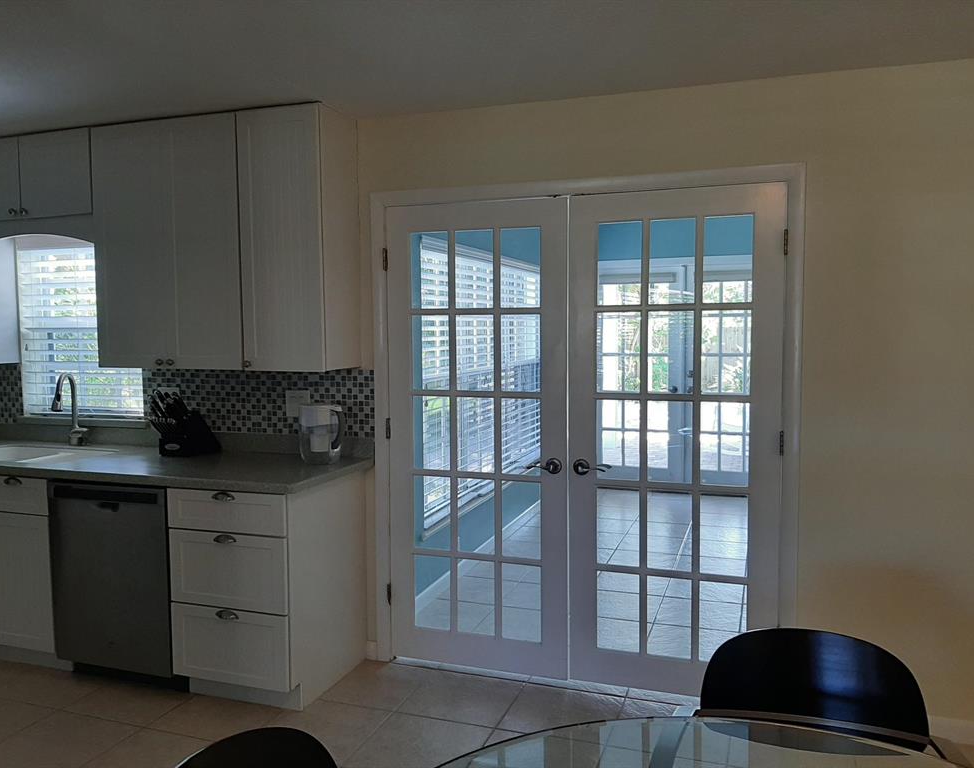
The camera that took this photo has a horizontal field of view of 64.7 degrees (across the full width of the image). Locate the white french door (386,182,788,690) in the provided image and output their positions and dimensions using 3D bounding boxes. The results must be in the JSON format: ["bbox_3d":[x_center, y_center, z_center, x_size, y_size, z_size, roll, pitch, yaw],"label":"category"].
[{"bbox_3d":[0.347,0.241,3.201,1.644,2.014,0.055,1,4,18],"label":"white french door"}]

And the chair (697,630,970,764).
[{"bbox_3d":[0.582,0.940,1.357,0.520,0.866,0.520,1,4,18],"label":"chair"}]

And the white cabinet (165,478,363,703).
[{"bbox_3d":[-0.908,0.825,3.288,0.543,0.882,0.628,1,4,18],"label":"white cabinet"}]

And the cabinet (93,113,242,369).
[{"bbox_3d":[-1.357,-0.612,3.508,0.769,1.078,0.322,1,4,18],"label":"cabinet"}]

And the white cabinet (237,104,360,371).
[{"bbox_3d":[-0.806,-0.605,3.328,0.390,1.078,0.322,1,4,18],"label":"white cabinet"}]

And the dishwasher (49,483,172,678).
[{"bbox_3d":[-1.462,0.803,3.451,0.597,0.832,0.600,1,4,18],"label":"dishwasher"}]

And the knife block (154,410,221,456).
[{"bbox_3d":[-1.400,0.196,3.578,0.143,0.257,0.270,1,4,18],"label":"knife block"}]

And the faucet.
[{"bbox_3d":[-2.093,0.130,3.854,0.118,0.371,0.180,1,4,18],"label":"faucet"}]

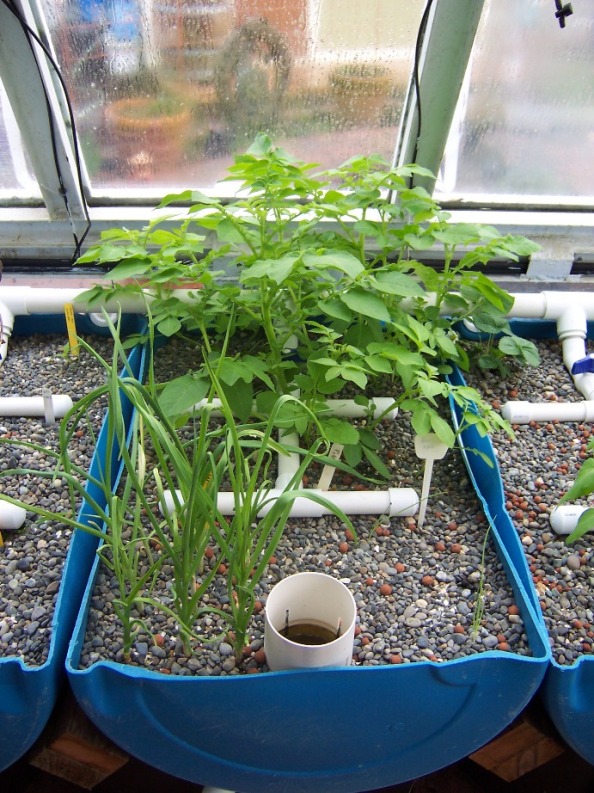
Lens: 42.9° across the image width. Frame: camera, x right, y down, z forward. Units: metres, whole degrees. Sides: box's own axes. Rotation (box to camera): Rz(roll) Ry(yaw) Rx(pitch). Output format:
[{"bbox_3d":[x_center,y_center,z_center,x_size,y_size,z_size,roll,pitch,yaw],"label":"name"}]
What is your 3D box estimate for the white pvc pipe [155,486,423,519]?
[{"bbox_3d":[-0.009,0.156,1.110,0.376,0.041,0.041,0,37,0],"label":"white pvc pipe"}]

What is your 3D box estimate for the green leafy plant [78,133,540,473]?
[{"bbox_3d":[0.020,-0.196,1.214,0.710,0.470,0.490,0,37,0],"label":"green leafy plant"}]

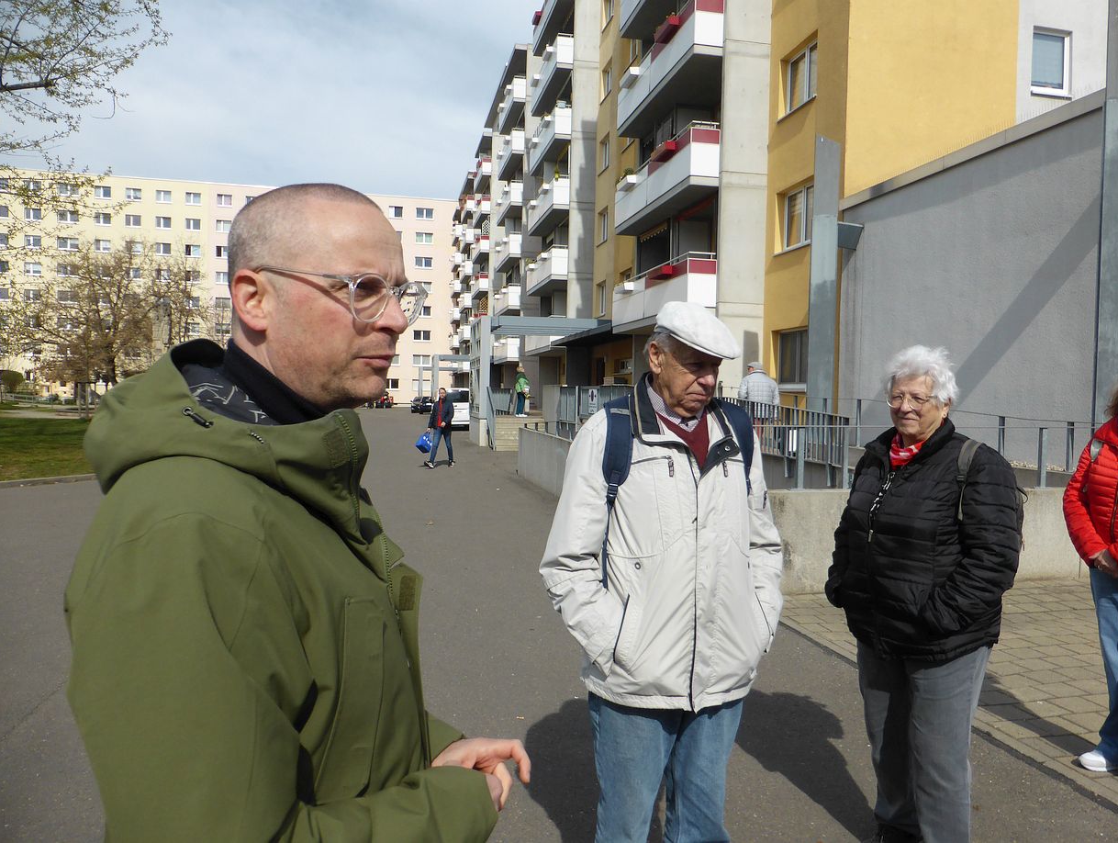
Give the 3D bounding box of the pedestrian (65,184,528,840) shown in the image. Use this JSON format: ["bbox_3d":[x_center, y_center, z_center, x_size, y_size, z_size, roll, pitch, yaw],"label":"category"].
[{"bbox_3d":[-0.275,0.620,0.920,0.500,1.770,0.600,1,2,-4],"label":"pedestrian"}]

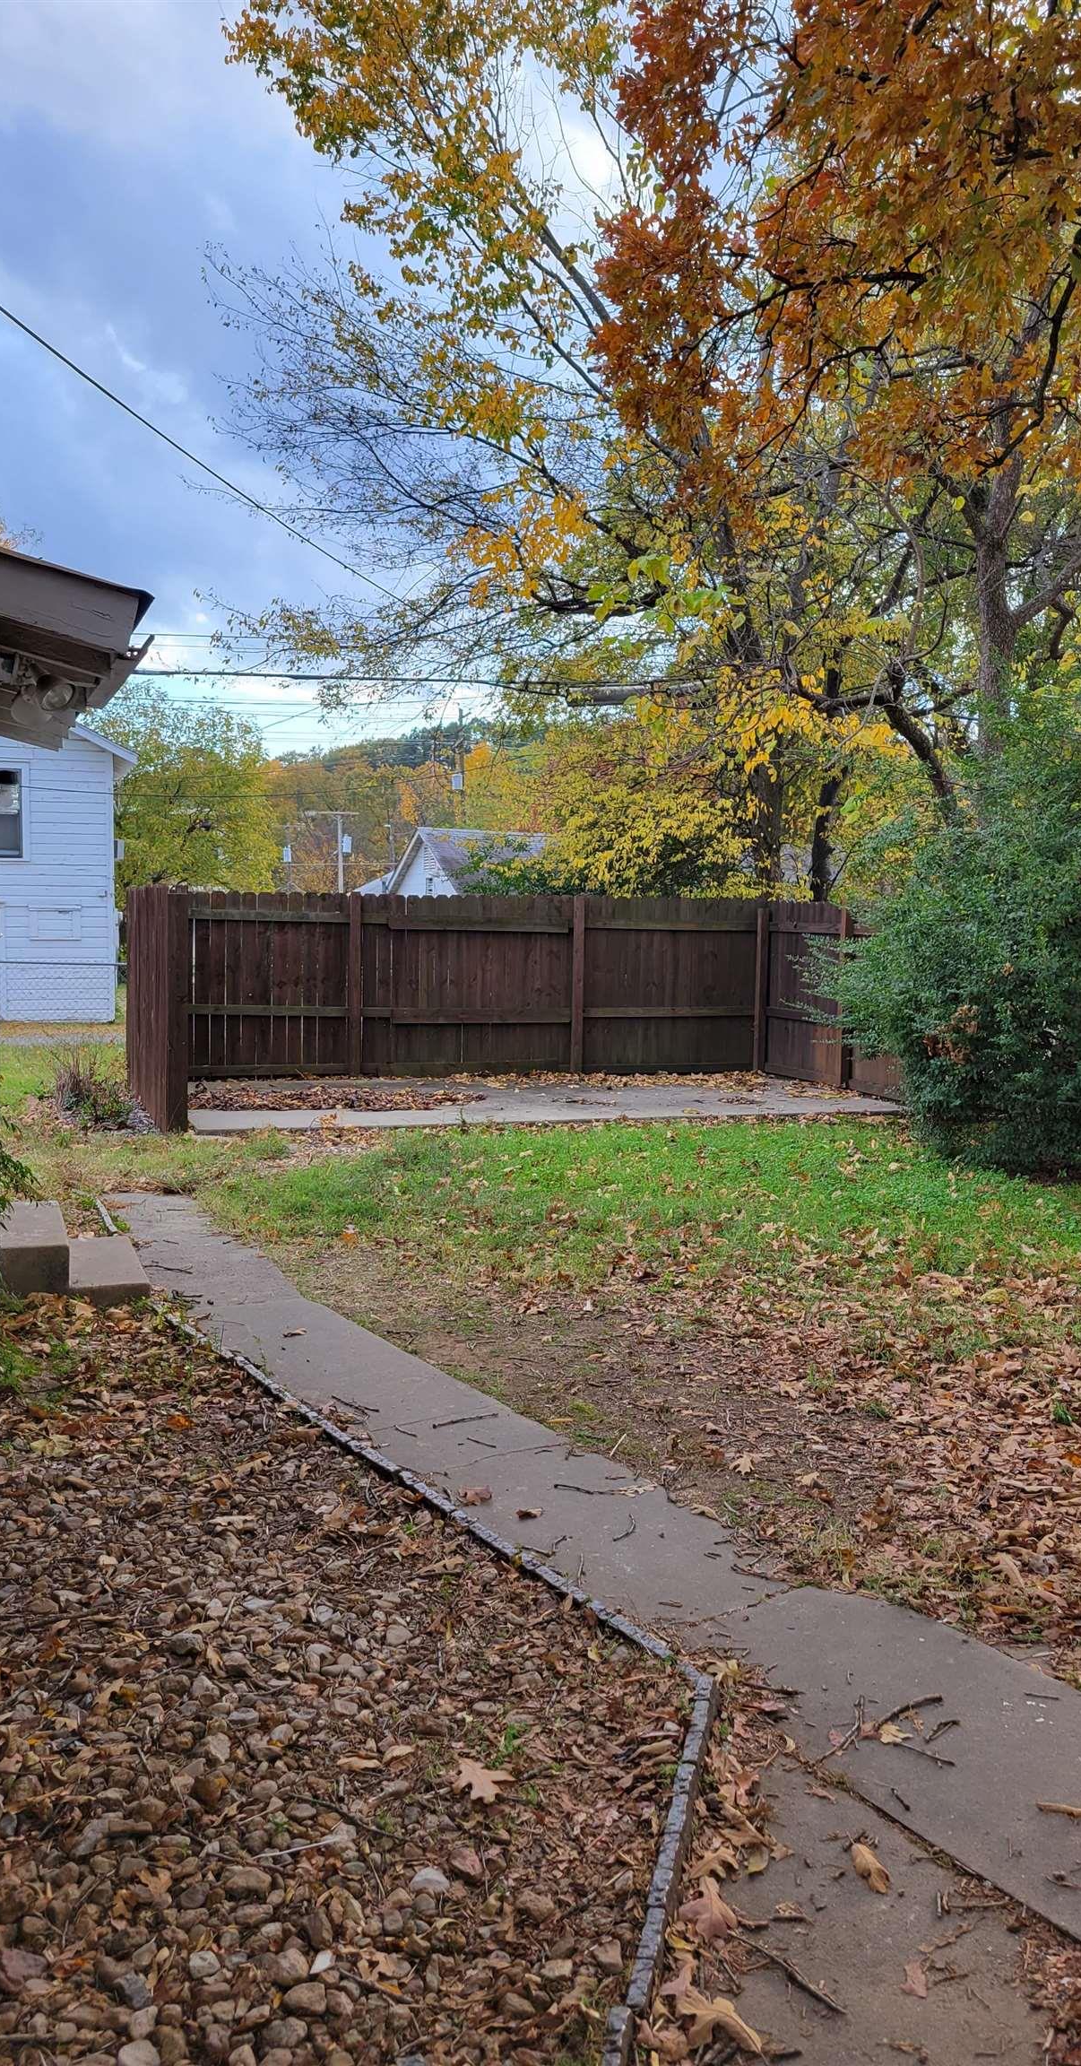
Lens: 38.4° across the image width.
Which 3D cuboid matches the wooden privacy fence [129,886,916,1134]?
[{"bbox_3d":[-0.235,-0.347,14.291,6.832,1.937,3.643,-1,2,-17],"label":"wooden privacy fence"}]

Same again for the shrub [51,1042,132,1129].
[{"bbox_3d":[-3.579,0.406,12.400,0.640,0.620,0.600,-1,2,-17],"label":"shrub"}]

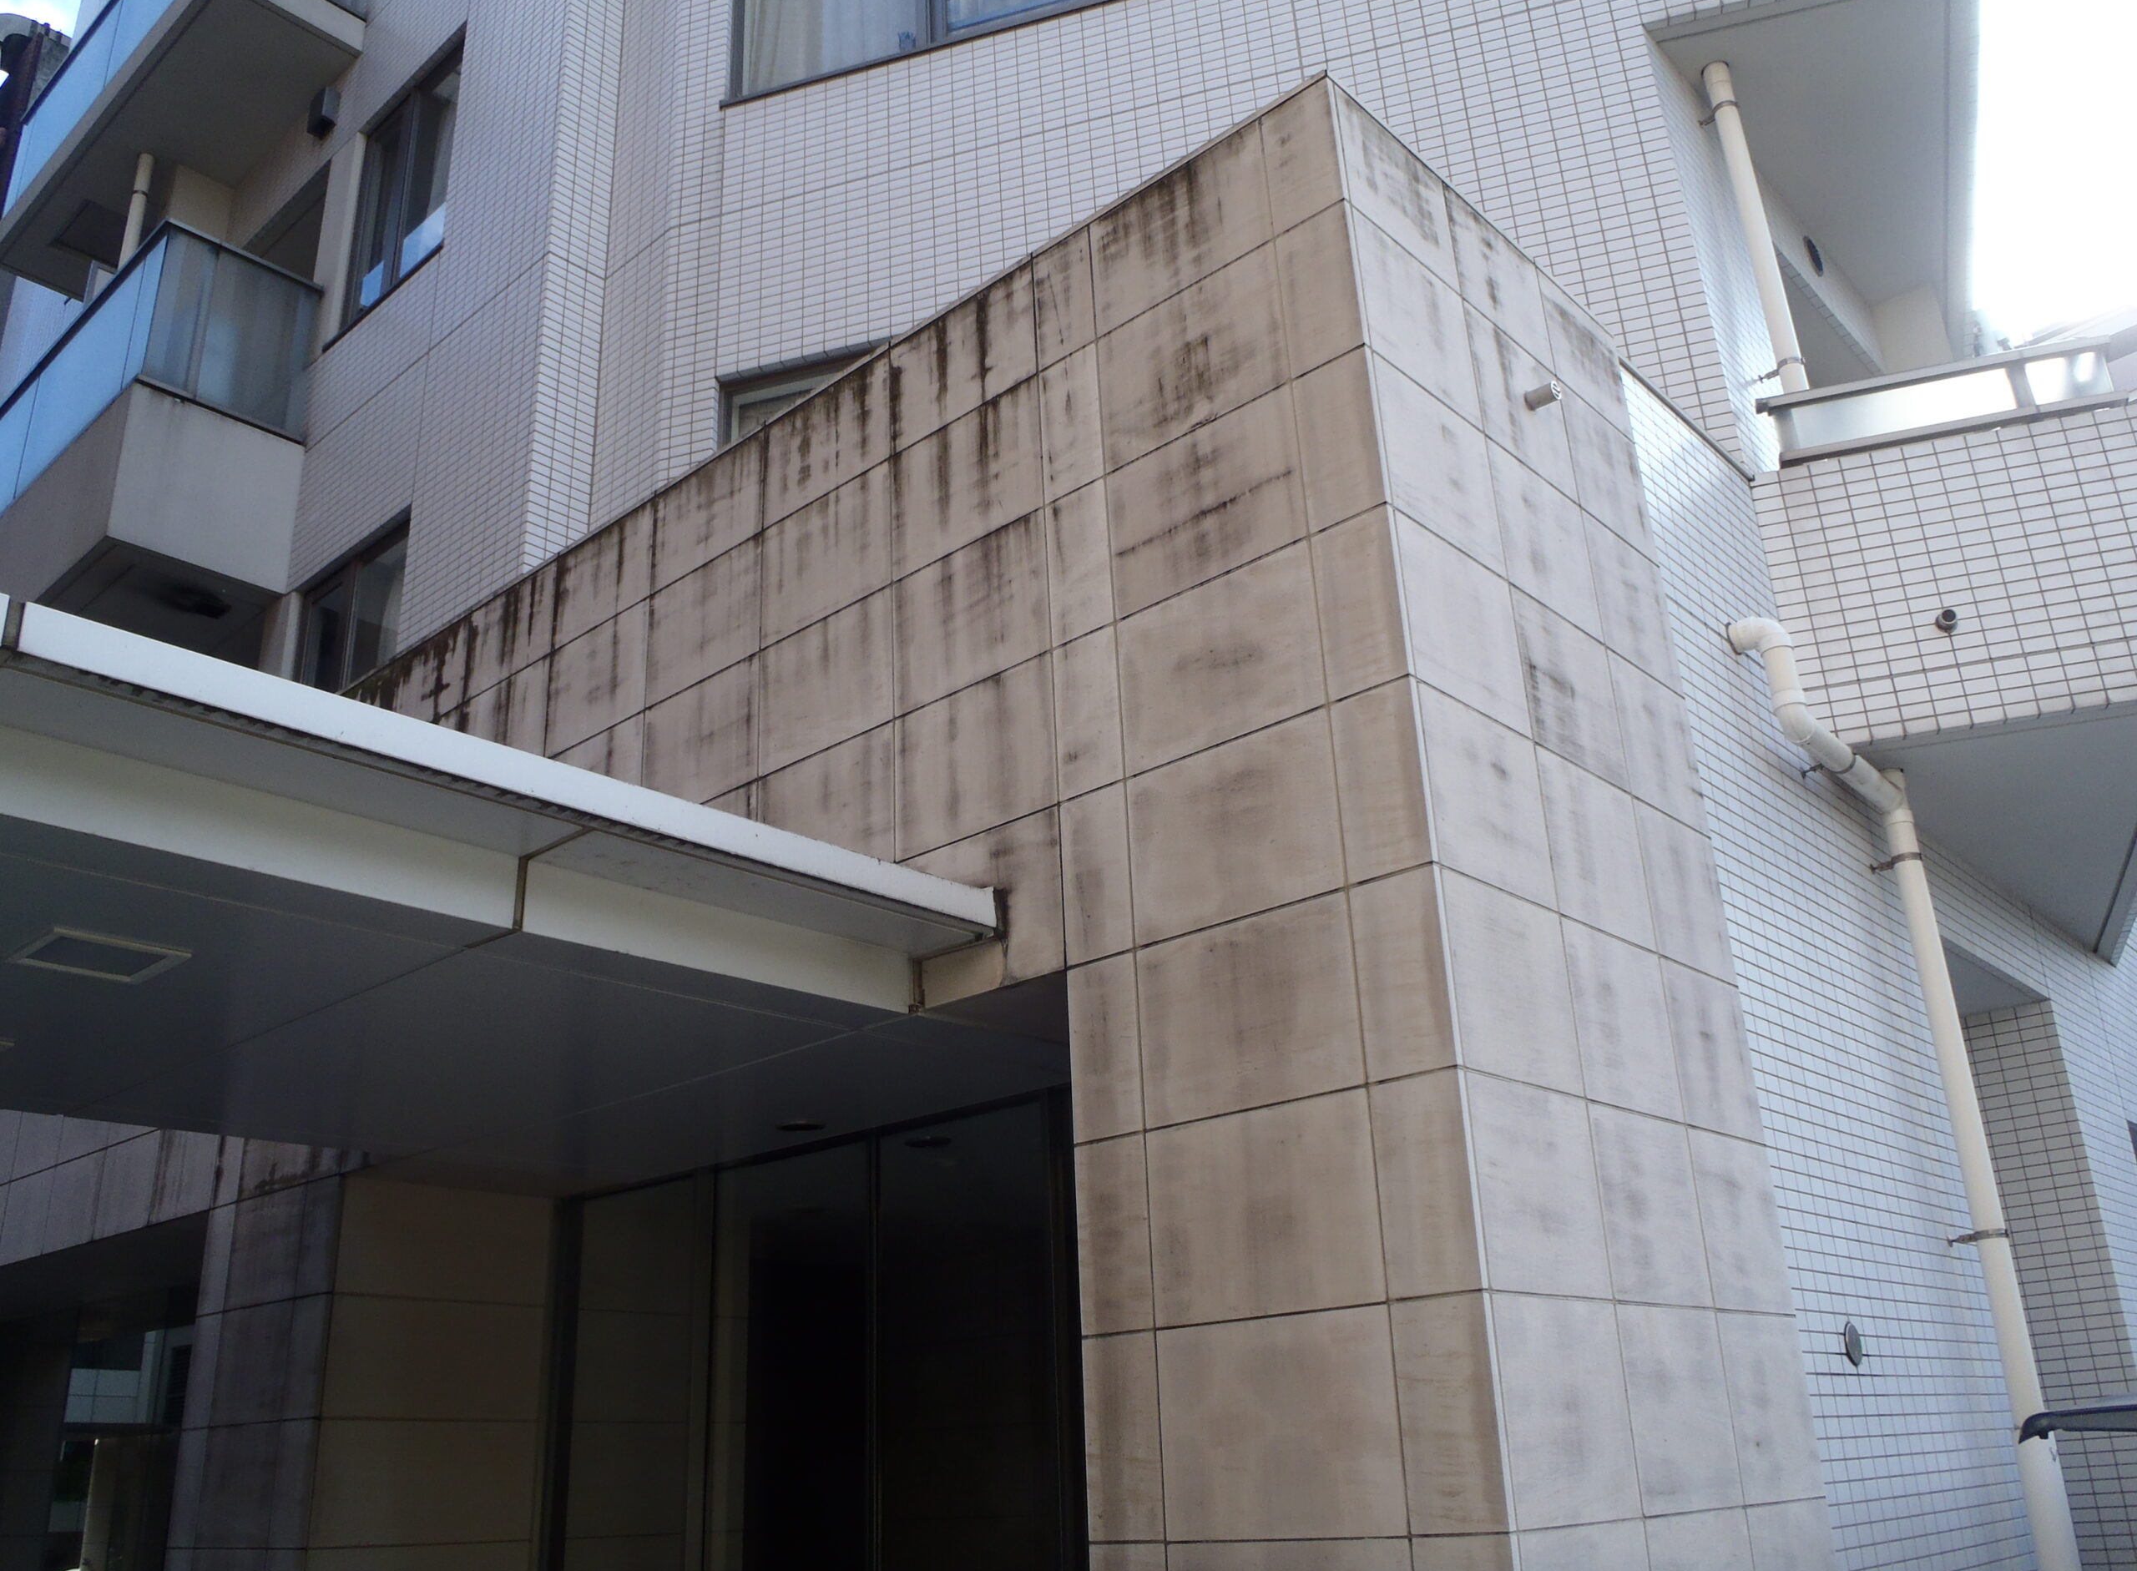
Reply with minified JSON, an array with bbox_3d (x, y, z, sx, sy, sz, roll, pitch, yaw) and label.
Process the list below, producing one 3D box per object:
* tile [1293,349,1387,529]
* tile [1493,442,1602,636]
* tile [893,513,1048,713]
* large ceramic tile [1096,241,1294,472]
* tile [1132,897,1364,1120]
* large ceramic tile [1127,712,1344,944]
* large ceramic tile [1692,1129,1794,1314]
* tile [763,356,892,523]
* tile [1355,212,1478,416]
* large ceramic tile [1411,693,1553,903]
[{"bbox_3d":[0.603,-0.756,3.822,0.194,0.398,0.030,-20,-27,38],"label":"tile"},{"bbox_3d":[1.175,-0.595,4.306,0.030,0.398,0.488,-20,-27,38],"label":"tile"},{"bbox_3d":[-0.262,-0.456,4.652,0.574,0.408,0.020,-20,-27,38],"label":"tile"},{"bbox_3d":[0.303,-1.028,4.202,0.555,0.398,0.030,-20,-27,38],"label":"large ceramic tile"},{"bbox_3d":[0.384,0.489,3.691,0.567,0.404,0.030,-20,-27,38],"label":"tile"},{"bbox_3d":[0.361,0.102,3.869,0.568,0.408,0.020,-20,-27,38],"label":"large ceramic tile"},{"bbox_3d":[1.576,1.029,4.045,0.022,0.399,0.473,-20,-27,38],"label":"large ceramic tile"},{"bbox_3d":[-0.732,-1.048,5.289,0.588,0.376,0.030,-20,-27,38],"label":"tile"},{"bbox_3d":[0.841,-1.116,4.188,0.025,0.397,0.508,-20,-27,38],"label":"tile"},{"bbox_3d":[0.880,0.035,3.650,0.022,0.399,0.499,-20,-27,38],"label":"large ceramic tile"}]

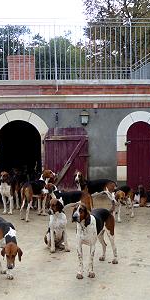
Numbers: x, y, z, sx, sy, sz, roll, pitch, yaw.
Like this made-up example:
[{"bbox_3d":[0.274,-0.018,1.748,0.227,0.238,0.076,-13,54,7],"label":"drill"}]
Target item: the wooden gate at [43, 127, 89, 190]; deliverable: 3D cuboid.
[{"bbox_3d":[-0.164,0.330,7.658,0.870,1.589,0.090,-1,2,-3],"label":"wooden gate"}]

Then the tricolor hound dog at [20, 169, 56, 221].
[{"bbox_3d":[-0.725,0.841,6.935,0.290,0.840,0.880,1,3,33],"label":"tricolor hound dog"}]

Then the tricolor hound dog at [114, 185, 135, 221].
[{"bbox_3d":[0.900,0.935,6.607,0.350,0.600,0.850,0,3,18],"label":"tricolor hound dog"}]

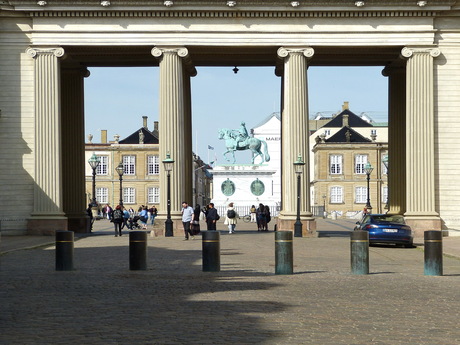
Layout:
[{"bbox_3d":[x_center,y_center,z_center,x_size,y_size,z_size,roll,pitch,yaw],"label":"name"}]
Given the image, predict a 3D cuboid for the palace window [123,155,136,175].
[{"bbox_3d":[-14.847,-1.139,169.000,2.000,2.950,0.300,0,-2,1],"label":"palace window"}]

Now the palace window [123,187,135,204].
[{"bbox_3d":[-14.247,3.260,162.000,1.700,2.450,0.250,0,-2,1],"label":"palace window"}]

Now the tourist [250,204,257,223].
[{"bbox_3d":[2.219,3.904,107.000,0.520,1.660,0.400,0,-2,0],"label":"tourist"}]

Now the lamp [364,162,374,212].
[{"bbox_3d":[16.554,1.964,136.000,1.080,6.300,1.080,0,-2,1],"label":"lamp"}]

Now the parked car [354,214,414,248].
[{"bbox_3d":[6.440,2.420,48.000,1.860,1.420,4.690,0,-2,1],"label":"parked car"}]

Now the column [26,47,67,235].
[{"bbox_3d":[-9.667,-1.660,60.600,2.080,9.950,2.000,0,-2,1],"label":"column"}]

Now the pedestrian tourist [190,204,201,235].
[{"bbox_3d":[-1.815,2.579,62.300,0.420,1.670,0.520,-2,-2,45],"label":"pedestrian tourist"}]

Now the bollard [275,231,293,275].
[{"bbox_3d":[1.217,1.820,25.800,0.400,0.980,0.400,0,-2,1],"label":"bollard"}]

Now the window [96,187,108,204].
[{"bbox_3d":[-19.574,3.588,176.000,1.863,2.572,0.250,0,-2,1],"label":"window"}]

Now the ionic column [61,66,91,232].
[{"bbox_3d":[-9.522,-1.417,69.800,2.080,9.950,2.000,0,-2,1],"label":"ionic column"}]

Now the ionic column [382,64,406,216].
[{"bbox_3d":[10.357,-1.612,69.500,1.950,9.600,1.950,0,-2,1],"label":"ionic column"}]

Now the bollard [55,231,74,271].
[{"bbox_3d":[-3.995,1.912,27.700,0.430,0.950,0.430,0,-2,1],"label":"bollard"}]

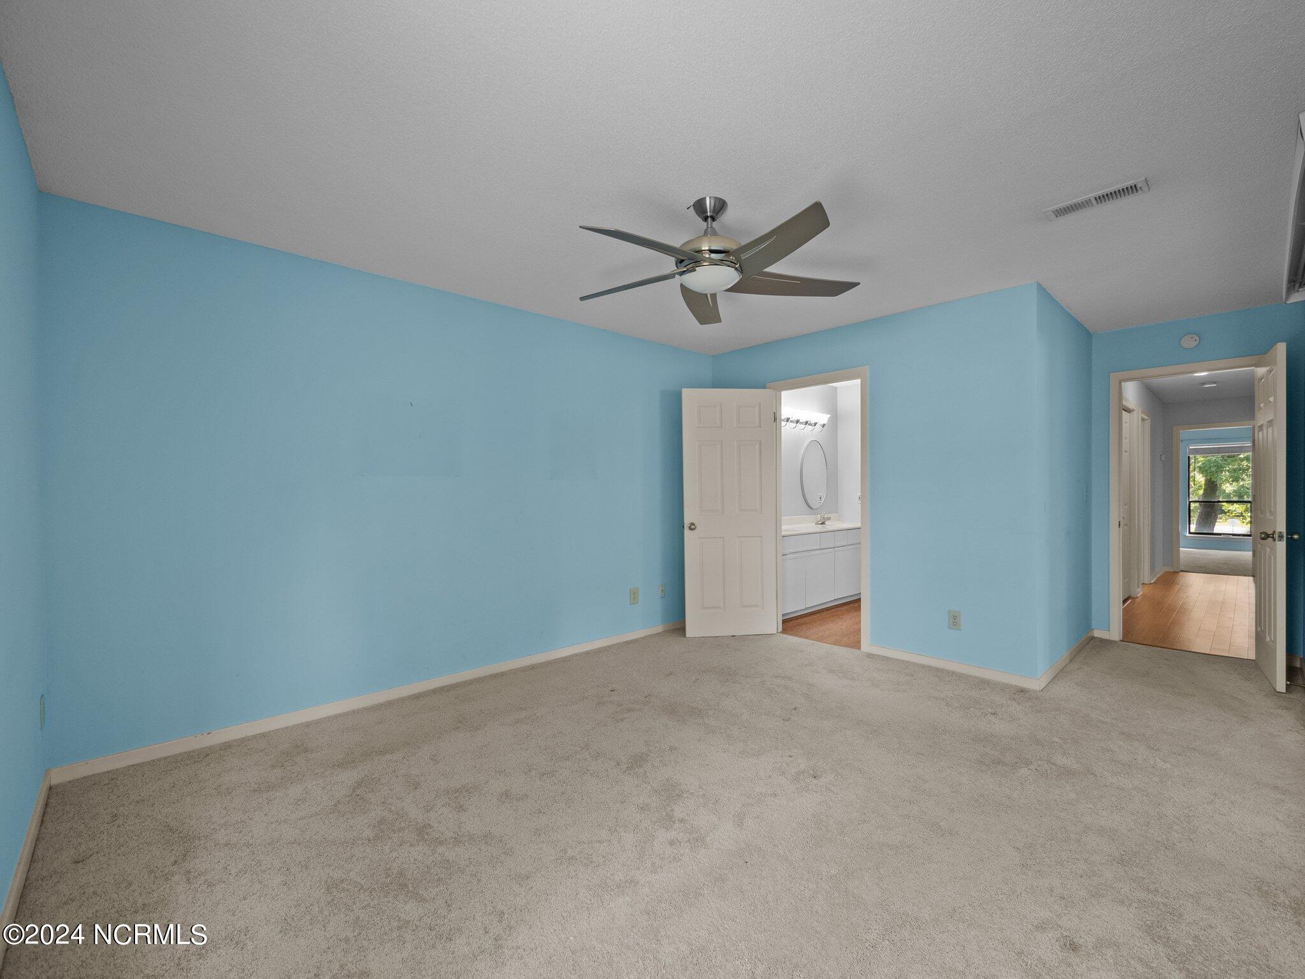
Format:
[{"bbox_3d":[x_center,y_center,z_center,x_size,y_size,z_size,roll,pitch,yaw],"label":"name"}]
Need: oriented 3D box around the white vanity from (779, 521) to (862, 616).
[{"bbox_3d":[1.663,0.779,5.475,1.980,0.800,0.570,0,0,-42],"label":"white vanity"}]

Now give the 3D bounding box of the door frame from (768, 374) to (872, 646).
[{"bbox_3d":[1.332,0.137,4.230,0.140,2.095,0.897,0,0,-42],"label":"door frame"}]

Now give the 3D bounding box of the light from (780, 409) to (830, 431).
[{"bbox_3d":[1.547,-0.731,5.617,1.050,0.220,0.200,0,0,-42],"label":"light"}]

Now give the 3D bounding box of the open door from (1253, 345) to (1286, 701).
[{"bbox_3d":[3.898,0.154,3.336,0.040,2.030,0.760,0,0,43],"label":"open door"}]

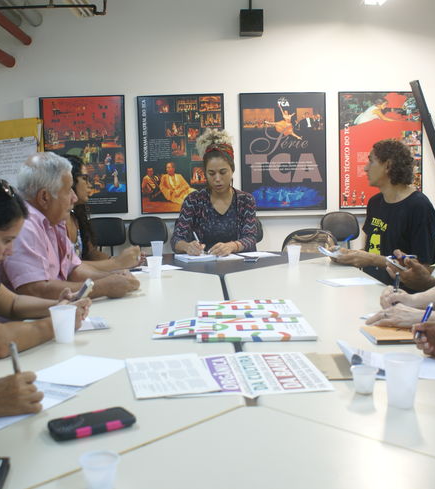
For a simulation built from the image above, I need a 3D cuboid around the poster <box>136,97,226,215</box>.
[{"bbox_3d":[-0.321,-0.827,5.068,0.795,1.075,0.030,-1,7,-1],"label":"poster"}]

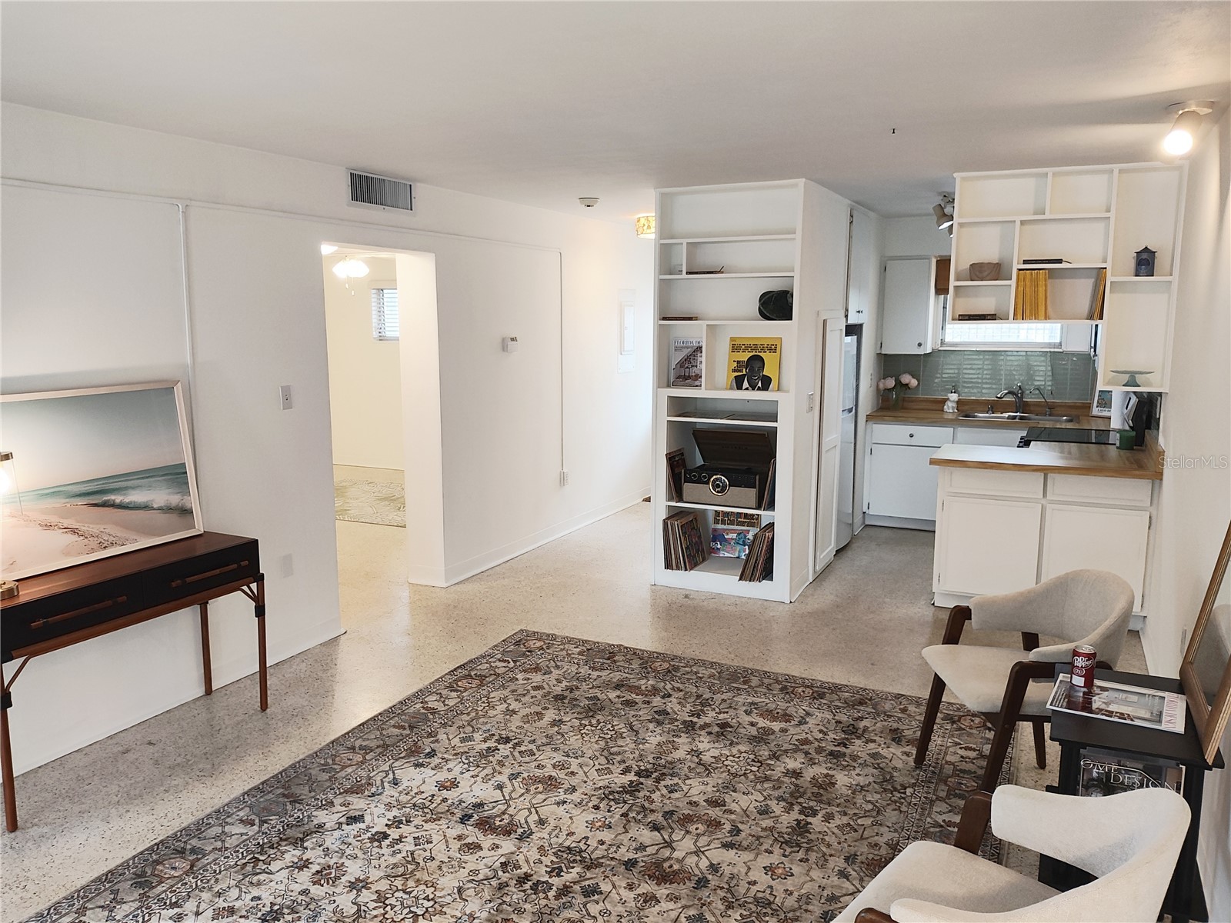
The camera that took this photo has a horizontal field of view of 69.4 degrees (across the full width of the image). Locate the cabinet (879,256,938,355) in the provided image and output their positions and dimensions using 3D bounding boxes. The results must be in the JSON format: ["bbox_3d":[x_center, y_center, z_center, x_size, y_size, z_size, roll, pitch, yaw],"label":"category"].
[{"bbox_3d":[2.367,-1.266,7.212,0.400,0.770,0.300,4,10,26],"label":"cabinet"}]

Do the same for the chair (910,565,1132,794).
[{"bbox_3d":[1.444,0.819,3.065,0.610,0.780,0.580,0,9,0],"label":"chair"}]

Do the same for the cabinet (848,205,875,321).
[{"bbox_3d":[1.556,-1.399,6.462,0.420,0.782,0.749,4,10,27],"label":"cabinet"}]

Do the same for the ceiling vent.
[{"bbox_3d":[-1.270,-1.483,4.903,0.030,0.172,0.533,4,10,27],"label":"ceiling vent"}]

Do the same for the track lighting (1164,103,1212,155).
[{"bbox_3d":[2.087,-1.208,3.242,0.155,0.175,0.160,8,12,40],"label":"track lighting"}]

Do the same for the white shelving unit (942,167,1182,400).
[{"bbox_3d":[2.387,-0.967,4.784,1.085,1.150,0.200,4,10,26],"label":"white shelving unit"}]

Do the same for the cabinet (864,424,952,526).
[{"bbox_3d":[2.450,0.083,7.322,0.639,0.859,0.610,4,10,27],"label":"cabinet"}]

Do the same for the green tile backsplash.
[{"bbox_3d":[3.052,-0.675,7.129,1.780,0.380,0.020,4,10,26],"label":"green tile backsplash"}]

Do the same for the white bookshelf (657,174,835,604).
[{"bbox_3d":[0.828,-0.446,5.661,0.886,2.435,0.824,4,10,27],"label":"white bookshelf"}]

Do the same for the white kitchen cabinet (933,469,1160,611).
[{"bbox_3d":[2.459,0.438,5.155,1.066,0.836,0.574,4,10,27],"label":"white kitchen cabinet"}]

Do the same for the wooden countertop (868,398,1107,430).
[{"bbox_3d":[2.931,-0.376,6.906,1.820,0.155,0.610,4,10,26],"label":"wooden countertop"}]

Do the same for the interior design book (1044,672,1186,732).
[{"bbox_3d":[1.322,0.637,2.341,0.301,0.012,0.265,5,10,30],"label":"interior design book"}]

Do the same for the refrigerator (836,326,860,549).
[{"bbox_3d":[1.414,-0.155,6.612,0.660,1.542,0.633,4,10,27],"label":"refrigerator"}]

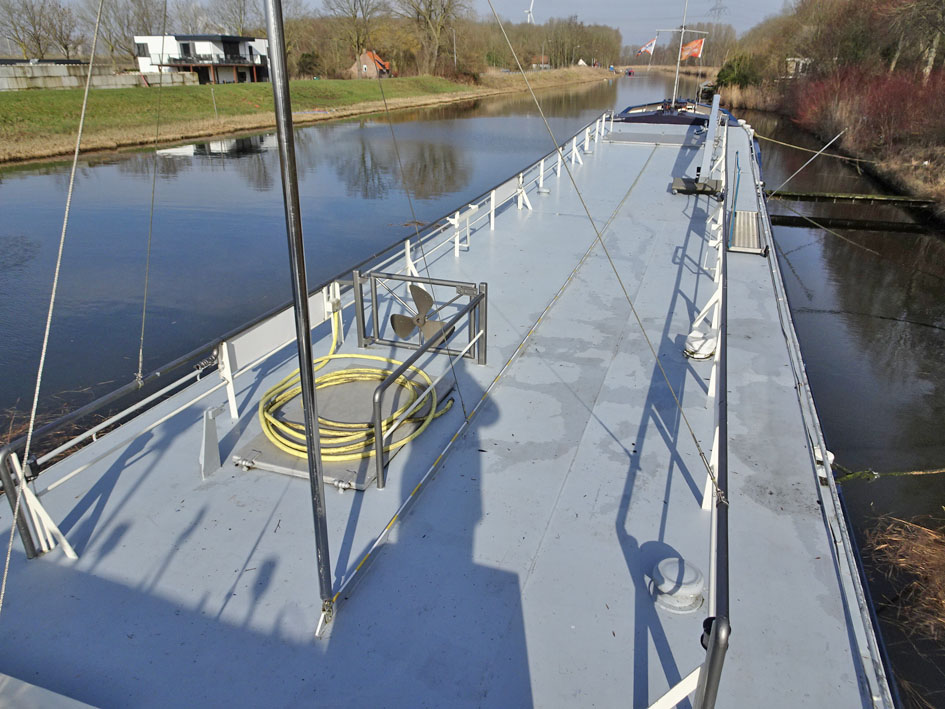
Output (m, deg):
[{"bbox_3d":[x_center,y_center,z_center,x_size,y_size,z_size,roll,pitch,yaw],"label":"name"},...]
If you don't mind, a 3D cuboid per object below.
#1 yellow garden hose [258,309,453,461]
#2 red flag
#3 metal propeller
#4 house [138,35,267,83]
[{"bbox_3d":[-0.951,0.222,5.256,1.500,0.360,1.930,8,25,18],"label":"yellow garden hose"},{"bbox_3d":[7.928,-10.991,23.615,0.950,0.750,0.180,7,25,15],"label":"red flag"},{"bbox_3d":[-0.463,-0.346,5.894,0.630,0.570,0.180,8,25,18],"label":"metal propeller"},{"bbox_3d":[-32.820,-36.071,80.807,12.658,5.457,9.545,8,25,18],"label":"house"}]

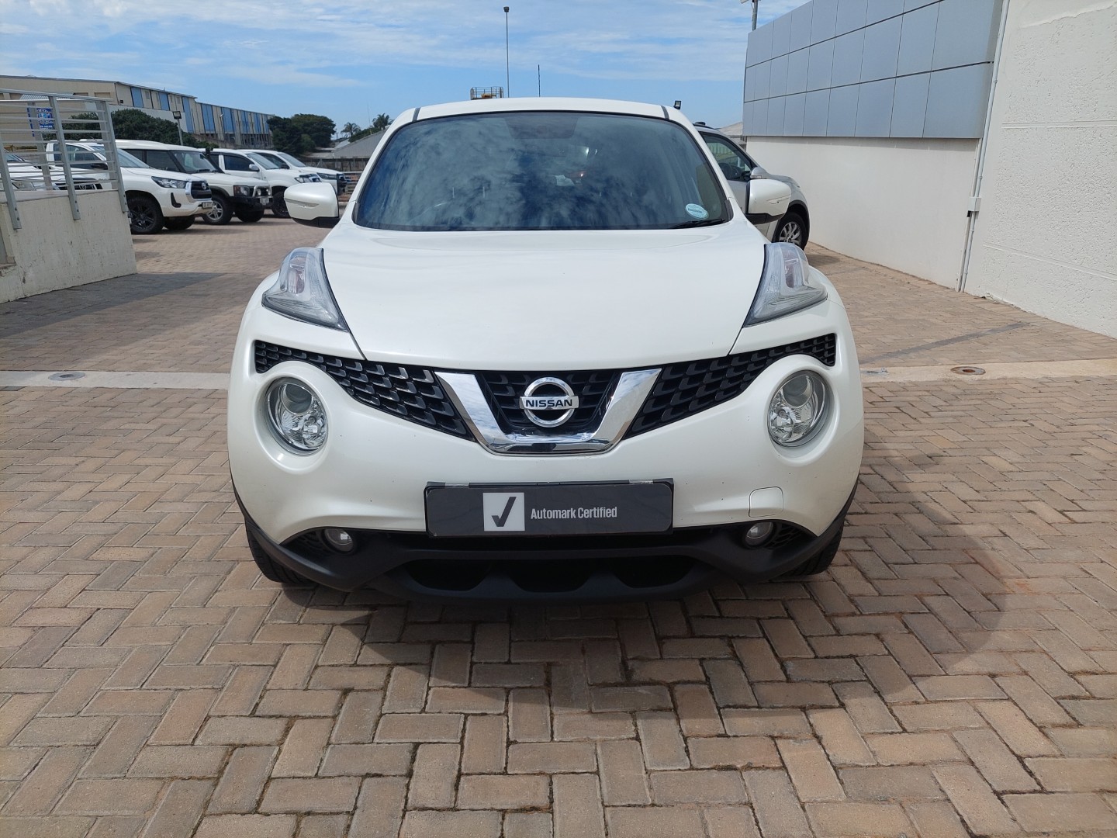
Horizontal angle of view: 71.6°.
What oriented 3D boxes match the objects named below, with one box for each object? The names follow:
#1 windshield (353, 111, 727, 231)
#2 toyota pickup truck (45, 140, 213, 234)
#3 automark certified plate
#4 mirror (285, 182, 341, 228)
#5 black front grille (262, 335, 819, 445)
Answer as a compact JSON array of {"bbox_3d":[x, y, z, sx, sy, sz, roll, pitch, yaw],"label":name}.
[{"bbox_3d":[-0.075,-0.849,2.742,1.280,0.150,0.820,-1,46,-2],"label":"windshield"},{"bbox_3d":[-10.000,-4.780,16.080,5.250,1.800,1.850,-1,18,-2],"label":"toyota pickup truck"},{"bbox_3d":[-0.019,0.191,1.644,0.525,0.125,0.020,-1,12,-2],"label":"automark certified plate"},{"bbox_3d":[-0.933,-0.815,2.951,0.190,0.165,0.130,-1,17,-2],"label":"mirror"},{"bbox_3d":[-0.029,-0.079,1.754,1.410,0.180,0.310,-1,17,-2],"label":"black front grille"}]

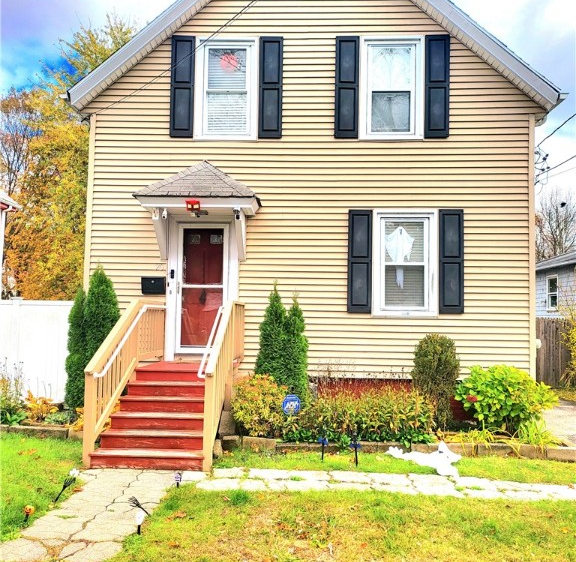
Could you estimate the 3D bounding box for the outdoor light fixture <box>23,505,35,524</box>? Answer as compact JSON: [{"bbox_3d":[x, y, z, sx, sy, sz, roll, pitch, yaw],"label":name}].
[{"bbox_3d":[-1.998,1.798,4.100,0.085,0.135,0.080,1,-4,-10],"label":"outdoor light fixture"}]

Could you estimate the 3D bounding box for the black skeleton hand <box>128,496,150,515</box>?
[{"bbox_3d":[-1.249,1.913,4.518,0.230,0.080,0.050,42,0,4],"label":"black skeleton hand"}]

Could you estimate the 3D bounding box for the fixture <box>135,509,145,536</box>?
[{"bbox_3d":[-1.153,1.875,4.135,0.074,0.198,0.060,1,-3,2],"label":"fixture"}]

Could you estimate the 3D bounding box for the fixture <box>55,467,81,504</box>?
[{"bbox_3d":[-2.000,1.849,4.802,0.110,0.352,0.090,33,-1,4],"label":"fixture"}]

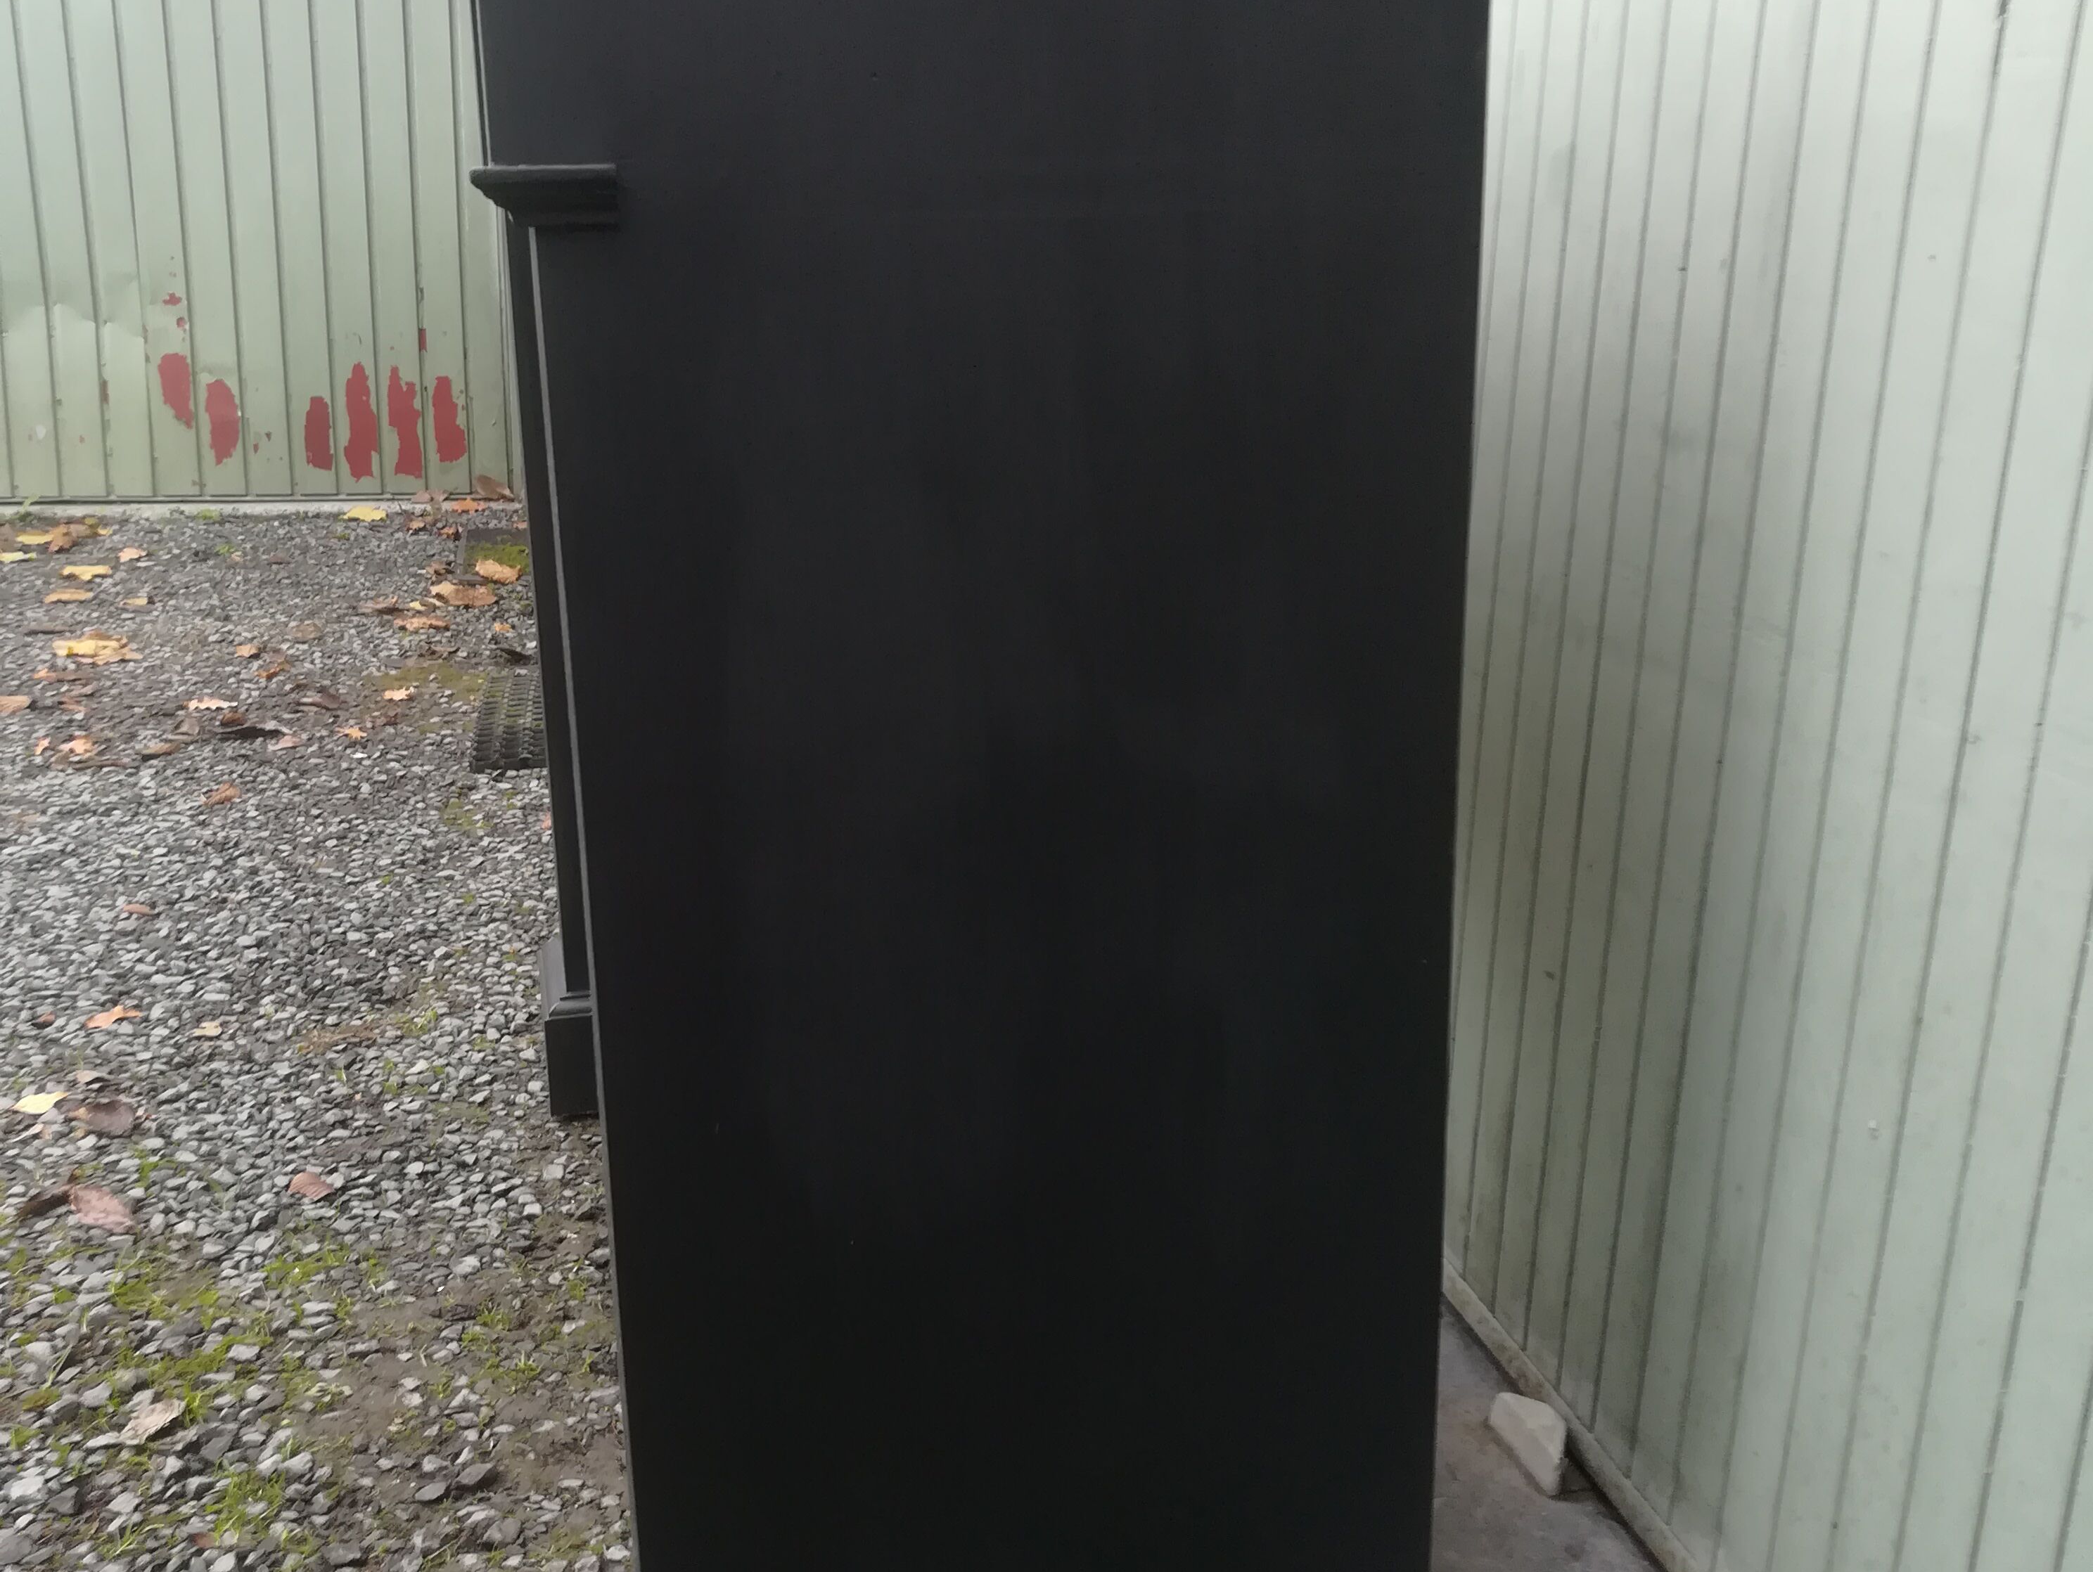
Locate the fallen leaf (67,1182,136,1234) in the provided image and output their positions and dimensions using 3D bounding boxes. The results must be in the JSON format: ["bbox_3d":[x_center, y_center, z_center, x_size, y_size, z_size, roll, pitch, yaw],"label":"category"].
[{"bbox_3d":[-0.749,0.335,1.661,0.073,0.017,0.042,17,22,41],"label":"fallen leaf"}]

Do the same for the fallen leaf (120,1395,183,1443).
[{"bbox_3d":[-0.594,0.422,1.393,0.029,0.014,0.044,7,17,16],"label":"fallen leaf"}]

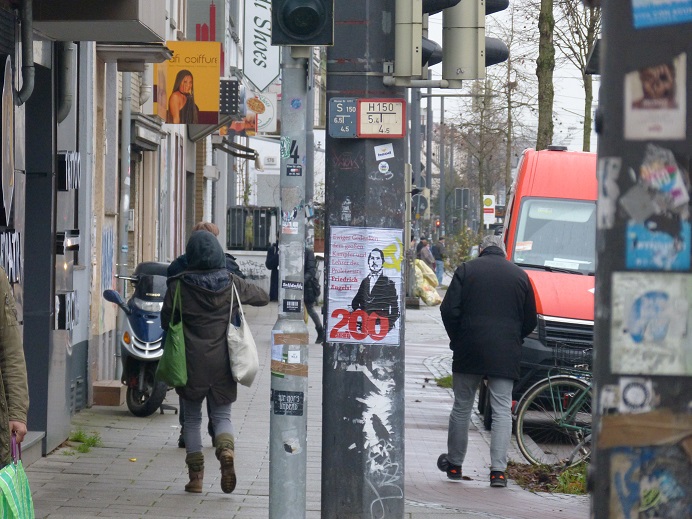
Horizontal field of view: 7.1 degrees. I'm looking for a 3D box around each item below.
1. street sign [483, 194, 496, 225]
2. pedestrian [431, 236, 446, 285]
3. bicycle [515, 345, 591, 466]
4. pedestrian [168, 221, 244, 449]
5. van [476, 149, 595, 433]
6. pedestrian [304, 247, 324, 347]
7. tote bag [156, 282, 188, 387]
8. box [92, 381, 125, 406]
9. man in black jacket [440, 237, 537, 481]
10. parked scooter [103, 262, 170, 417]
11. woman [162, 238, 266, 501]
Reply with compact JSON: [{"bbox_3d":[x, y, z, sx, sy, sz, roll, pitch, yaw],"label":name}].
[{"bbox_3d":[5.559,-1.927,215.000,0.450,1.130,0.060,0,0,2],"label":"street sign"},{"bbox_3d":[3.290,0.061,197.000,0.400,1.720,0.480,0,0,-9],"label":"pedestrian"},{"bbox_3d":[2.090,0.994,41.000,1.760,1.040,0.580,2,0,0],"label":"bicycle"},{"bbox_3d":[-1.115,0.601,44.400,0.580,1.800,0.450,0,0,0],"label":"pedestrian"},{"bbox_3d":[2.380,0.290,51.900,2.040,2.620,6.600,4,0,1],"label":"van"},{"bbox_3d":[-0.657,0.486,88.000,0.680,1.700,0.500,0,0,13],"label":"pedestrian"},{"bbox_3d":[-1.146,0.489,36.700,0.200,0.690,0.340,0,0,-6],"label":"tote bag"},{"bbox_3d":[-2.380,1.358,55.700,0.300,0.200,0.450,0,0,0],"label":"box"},{"bbox_3d":[0.966,0.676,37.800,0.640,1.700,0.550,0,0,-6],"label":"man in black jacket"},{"bbox_3d":[-1.862,0.761,52.400,0.780,1.420,1.950,4,0,-1],"label":"parked scooter"},{"bbox_3d":[-0.864,0.673,36.800,0.680,1.715,0.550,0,0,-4],"label":"woman"}]

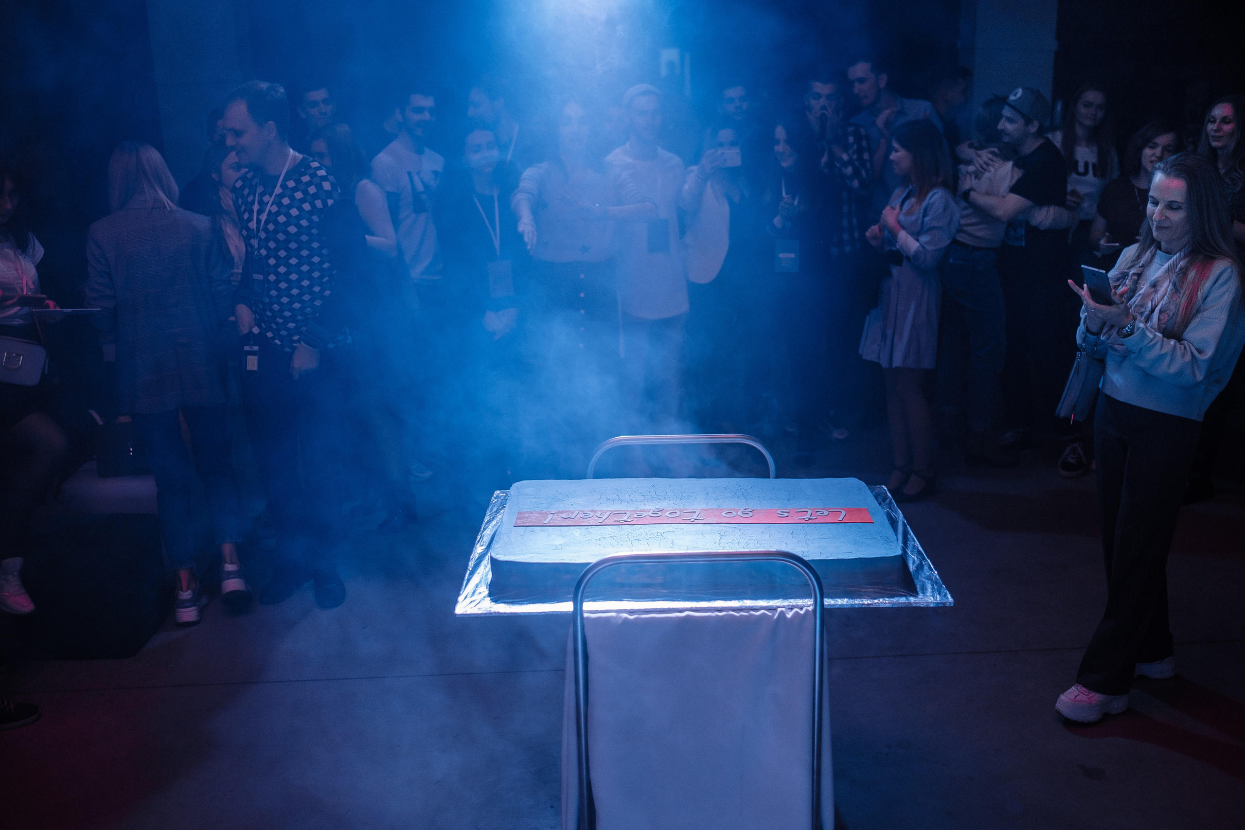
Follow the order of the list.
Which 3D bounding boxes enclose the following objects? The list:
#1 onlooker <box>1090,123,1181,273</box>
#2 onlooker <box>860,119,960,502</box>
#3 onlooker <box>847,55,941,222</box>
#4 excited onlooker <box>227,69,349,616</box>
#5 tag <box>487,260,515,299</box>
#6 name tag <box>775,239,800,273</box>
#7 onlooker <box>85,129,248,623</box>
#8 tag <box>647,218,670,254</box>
[{"bbox_3d":[2.339,-0.532,5.622,0.470,1.620,0.380,4,17,19],"label":"onlooker"},{"bbox_3d":[1.256,-0.439,5.320,0.430,1.660,0.450,-10,18,-27],"label":"onlooker"},{"bbox_3d":[1.274,-0.790,6.010,0.520,1.900,0.380,12,20,38],"label":"onlooker"},{"bbox_3d":[-1.198,-0.213,4.356,0.520,1.870,0.370,6,18,25],"label":"excited onlooker"},{"bbox_3d":[-0.535,-0.599,5.350,0.106,0.153,0.010,-3,16,-6],"label":"tag"},{"bbox_3d":[0.763,-0.731,5.600,0.108,0.152,0.010,0,16,6],"label":"name tag"},{"bbox_3d":[-1.632,-0.106,4.344,0.480,1.690,0.400,-9,18,-26],"label":"onlooker"},{"bbox_3d":[0.162,-0.803,5.450,0.103,0.150,0.010,-1,16,3],"label":"tag"}]

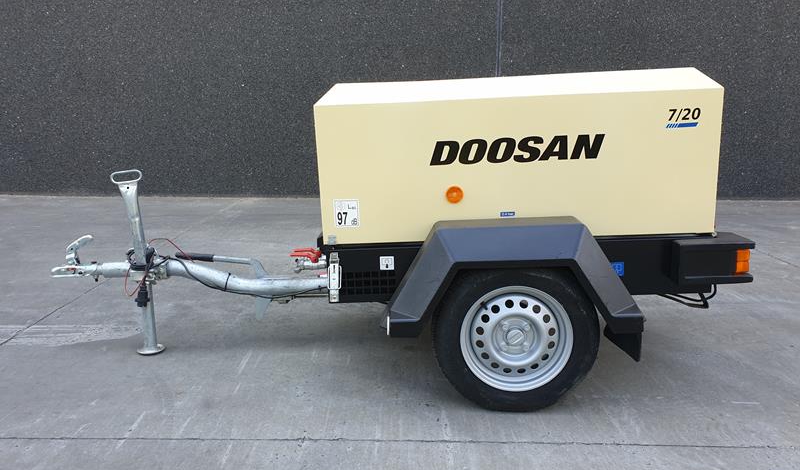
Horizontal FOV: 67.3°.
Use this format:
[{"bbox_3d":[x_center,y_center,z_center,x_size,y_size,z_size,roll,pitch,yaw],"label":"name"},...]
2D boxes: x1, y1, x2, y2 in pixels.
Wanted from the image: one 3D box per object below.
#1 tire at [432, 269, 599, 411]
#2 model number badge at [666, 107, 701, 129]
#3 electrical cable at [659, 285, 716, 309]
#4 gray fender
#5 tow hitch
[{"bbox_3d":[0.381,0.324,2.001,0.546,0.536,0.160,1,13,3],"label":"tire"},{"bbox_3d":[0.930,-0.383,1.969,0.108,0.066,0.004,-2,12,3],"label":"model number badge"},{"bbox_3d":[0.999,0.214,2.091,0.195,0.085,0.090,-2,12,3],"label":"electrical cable"},{"bbox_3d":[0.362,0.137,1.988,0.810,0.350,0.240,-2,12,3],"label":"gray fender"},{"bbox_3d":[-0.870,0.105,2.468,1.227,0.766,0.220,-2,12,3],"label":"tow hitch"}]

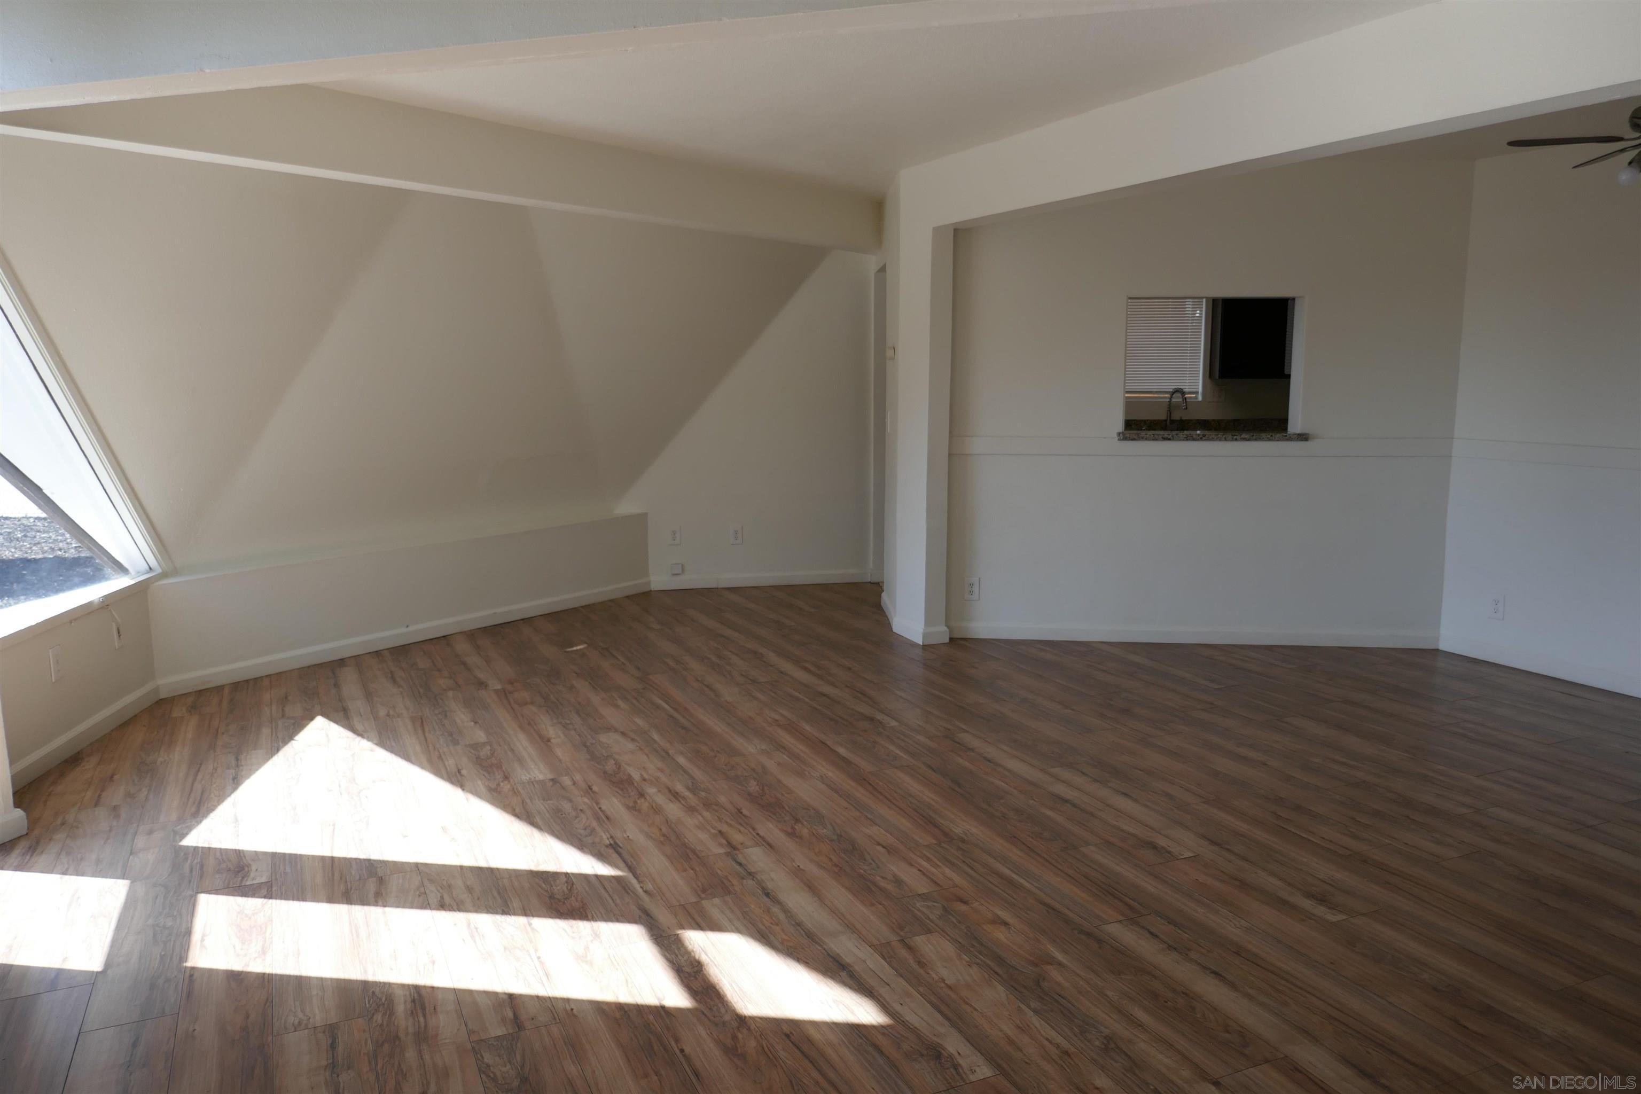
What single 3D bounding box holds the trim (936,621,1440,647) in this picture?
[{"bbox_3d":[1.869,0.449,5.832,2.469,0.083,0.016,1,9,6],"label":"trim"}]

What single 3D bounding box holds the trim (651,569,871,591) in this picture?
[{"bbox_3d":[-0.374,0.207,7.372,1.435,0.083,0.016,-2,9,-11],"label":"trim"}]

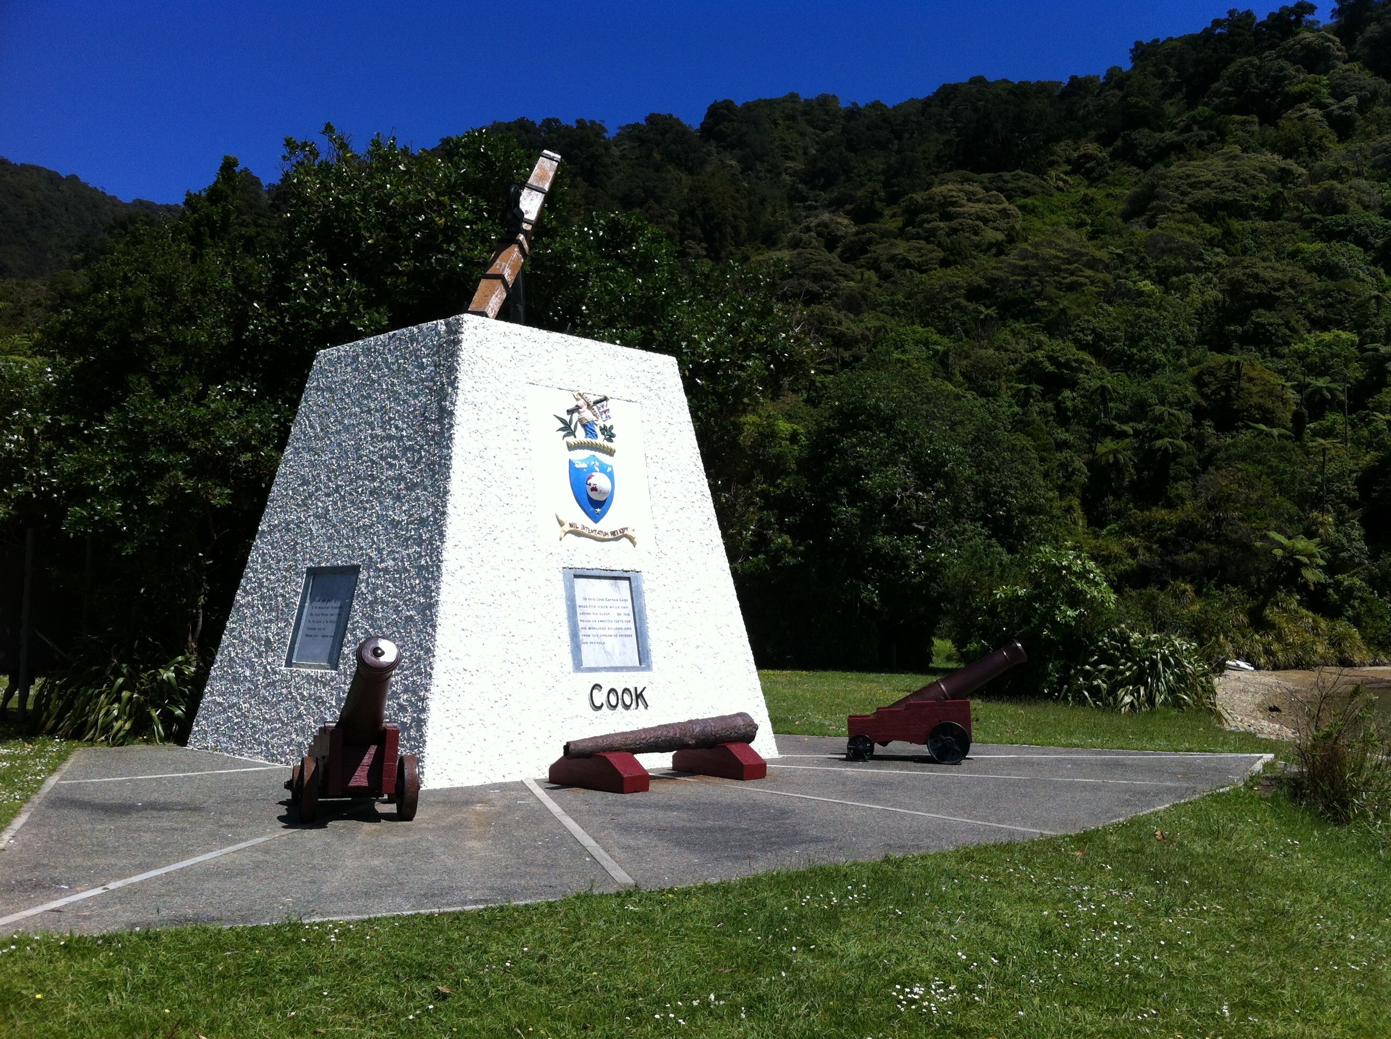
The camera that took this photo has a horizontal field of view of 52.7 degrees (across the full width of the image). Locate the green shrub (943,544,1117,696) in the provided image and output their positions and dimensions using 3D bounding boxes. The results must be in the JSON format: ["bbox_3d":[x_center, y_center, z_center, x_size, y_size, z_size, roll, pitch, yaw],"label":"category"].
[{"bbox_3d":[6.697,2.054,28.040,3.500,3.100,3.000,0,-4,13],"label":"green shrub"}]

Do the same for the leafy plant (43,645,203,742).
[{"bbox_3d":[-6.736,2.036,16.540,1.950,1.080,1.600,3,-4,-22],"label":"leafy plant"}]

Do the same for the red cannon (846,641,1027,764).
[{"bbox_3d":[2.748,2.018,15.810,1.983,1.386,0.815,0,-4,20],"label":"red cannon"}]

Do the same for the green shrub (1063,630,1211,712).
[{"bbox_3d":[7.934,2.635,25.103,2.600,1.500,2.200,0,-4,18],"label":"green shrub"}]

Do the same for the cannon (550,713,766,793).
[{"bbox_3d":[-0.262,2.187,13.444,2.487,0.611,1.060,5,-5,-44],"label":"cannon"}]

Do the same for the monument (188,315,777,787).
[{"bbox_3d":[-2.338,0.354,15.863,4.672,4.506,4.672,5,-5,-44],"label":"monument"}]

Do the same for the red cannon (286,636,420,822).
[{"bbox_3d":[-2.484,1.522,10.347,0.820,1.346,1.901,3,-4,-21],"label":"red cannon"}]

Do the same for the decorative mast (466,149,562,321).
[{"bbox_3d":[-1.872,-3.046,14.850,0.270,2.277,0.270,17,-26,1],"label":"decorative mast"}]

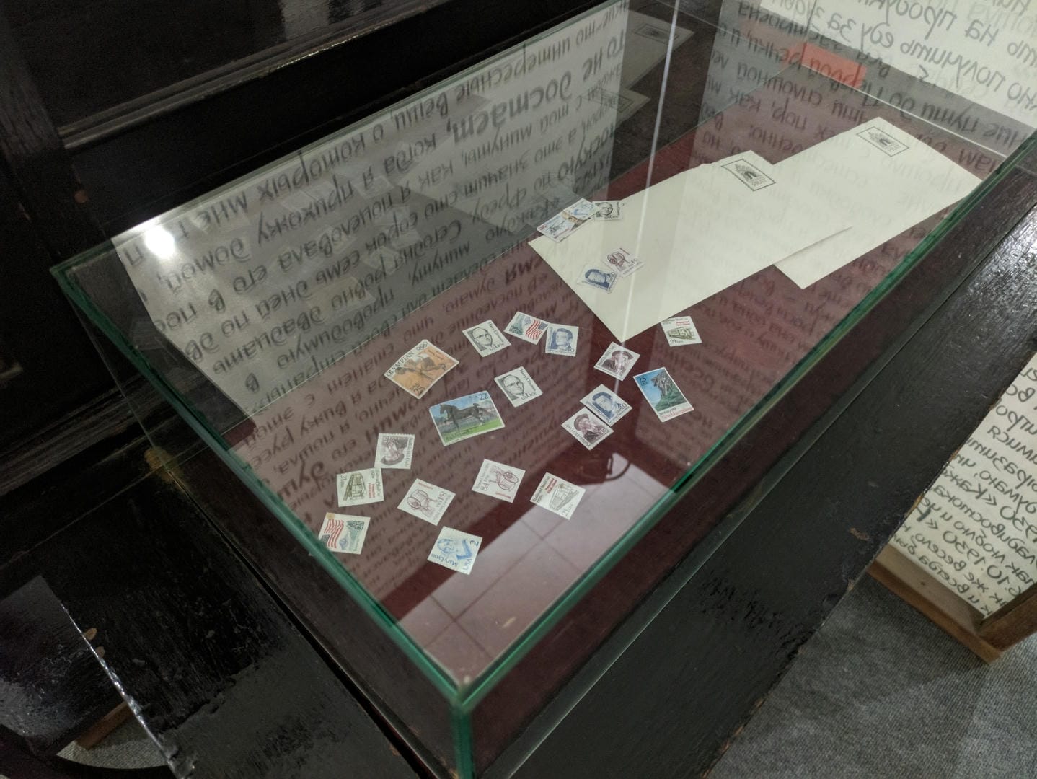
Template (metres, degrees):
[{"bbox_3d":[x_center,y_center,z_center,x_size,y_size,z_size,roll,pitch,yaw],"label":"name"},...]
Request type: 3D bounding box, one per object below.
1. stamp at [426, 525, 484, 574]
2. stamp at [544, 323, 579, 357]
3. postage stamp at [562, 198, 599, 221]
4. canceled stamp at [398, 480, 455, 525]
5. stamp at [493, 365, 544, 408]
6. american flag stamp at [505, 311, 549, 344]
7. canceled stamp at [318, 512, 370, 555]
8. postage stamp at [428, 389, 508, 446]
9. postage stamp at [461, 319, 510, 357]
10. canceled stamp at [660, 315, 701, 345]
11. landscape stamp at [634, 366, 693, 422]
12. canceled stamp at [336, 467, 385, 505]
[{"bbox_3d":[-0.034,0.088,0.414,0.025,0.001,0.022,16,54,9],"label":"stamp"},{"bbox_3d":[0.031,-0.035,0.520,0.022,0.001,0.025,7,53,3],"label":"stamp"},{"bbox_3d":[0.052,-0.145,0.600,0.021,0.001,0.024,37,60,23],"label":"postage stamp"},{"bbox_3d":[-0.053,0.064,0.431,0.025,0.001,0.022,22,55,13],"label":"canceled stamp"},{"bbox_3d":[0.000,-0.002,0.483,0.022,0.001,0.025,-26,59,-20],"label":"stamp"},{"bbox_3d":[0.006,-0.042,0.513,0.025,0.001,0.022,23,56,14],"label":"american flag stamp"},{"bbox_3d":[-0.098,0.080,0.417,0.025,0.001,0.022,6,53,2],"label":"canceled stamp"},{"bbox_3d":[-0.033,0.018,0.478,0.040,0.001,0.031,-17,56,-14],"label":"postage stamp"},{"bbox_3d":[-0.022,-0.036,0.518,0.022,0.001,0.025,-26,59,-20],"label":"postage stamp"},{"bbox_3d":[0.115,-0.041,0.528,0.022,0.001,0.025,-7,54,-8],"label":"canceled stamp"},{"bbox_3d":[0.096,0.003,0.495,0.025,0.001,0.039,-18,56,-15],"label":"landscape stamp"},{"bbox_3d":[-0.092,0.057,0.435,0.025,0.001,0.022,-8,54,-8],"label":"canceled stamp"}]

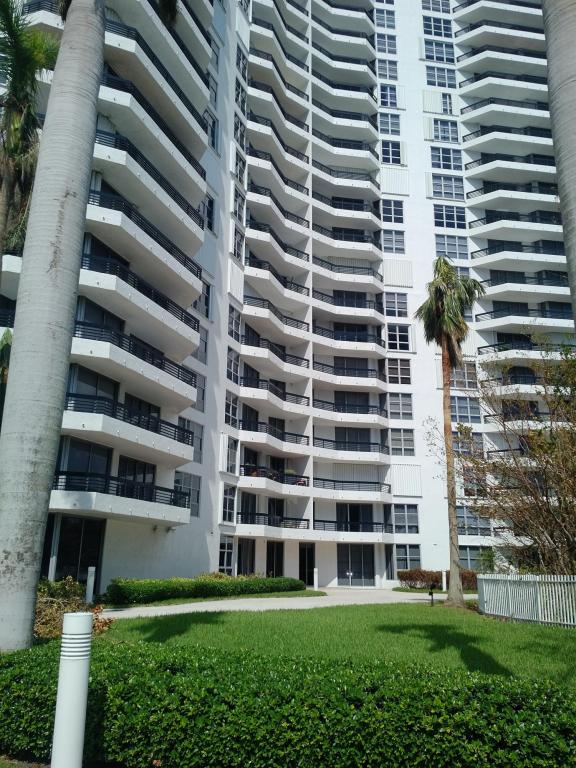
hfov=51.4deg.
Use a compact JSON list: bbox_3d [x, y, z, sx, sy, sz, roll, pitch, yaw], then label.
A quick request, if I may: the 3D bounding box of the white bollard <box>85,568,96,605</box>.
[{"bbox_3d":[-6.349,6.502,19.330,0.215,1.122,0.215,0,-17,0],"label":"white bollard"}]

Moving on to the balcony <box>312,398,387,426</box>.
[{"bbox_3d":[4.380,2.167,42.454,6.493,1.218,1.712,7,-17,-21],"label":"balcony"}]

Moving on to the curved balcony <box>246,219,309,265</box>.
[{"bbox_3d":[-0.500,-10.192,42.821,1.162,0.620,6.535,-14,-21,41],"label":"curved balcony"}]

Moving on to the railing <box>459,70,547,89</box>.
[{"bbox_3d":[20.122,-27.563,55.290,8.365,0.620,1.953,3,-16,-9],"label":"railing"}]

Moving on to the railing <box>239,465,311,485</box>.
[{"bbox_3d":[-0.662,5.969,38.237,1.162,0.620,6.535,-14,-21,41],"label":"railing"}]

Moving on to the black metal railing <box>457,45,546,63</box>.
[{"bbox_3d":[18.580,-28.283,51.580,7.792,0.660,1.395,1,-16,-3],"label":"black metal railing"}]

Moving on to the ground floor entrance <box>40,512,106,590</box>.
[{"bbox_3d":[-7.862,6.370,22.301,0.367,2.750,2.840,-7,-18,25],"label":"ground floor entrance"}]

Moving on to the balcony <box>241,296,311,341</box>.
[{"bbox_3d":[-1.071,-4.351,41.140,2.051,1.238,6.503,-10,-20,31],"label":"balcony"}]

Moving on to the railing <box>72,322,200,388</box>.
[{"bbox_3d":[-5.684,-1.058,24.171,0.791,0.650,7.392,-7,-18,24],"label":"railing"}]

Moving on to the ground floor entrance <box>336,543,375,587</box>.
[{"bbox_3d":[4.825,12.727,42.026,2.750,2.901,0.250,3,-17,-8],"label":"ground floor entrance"}]

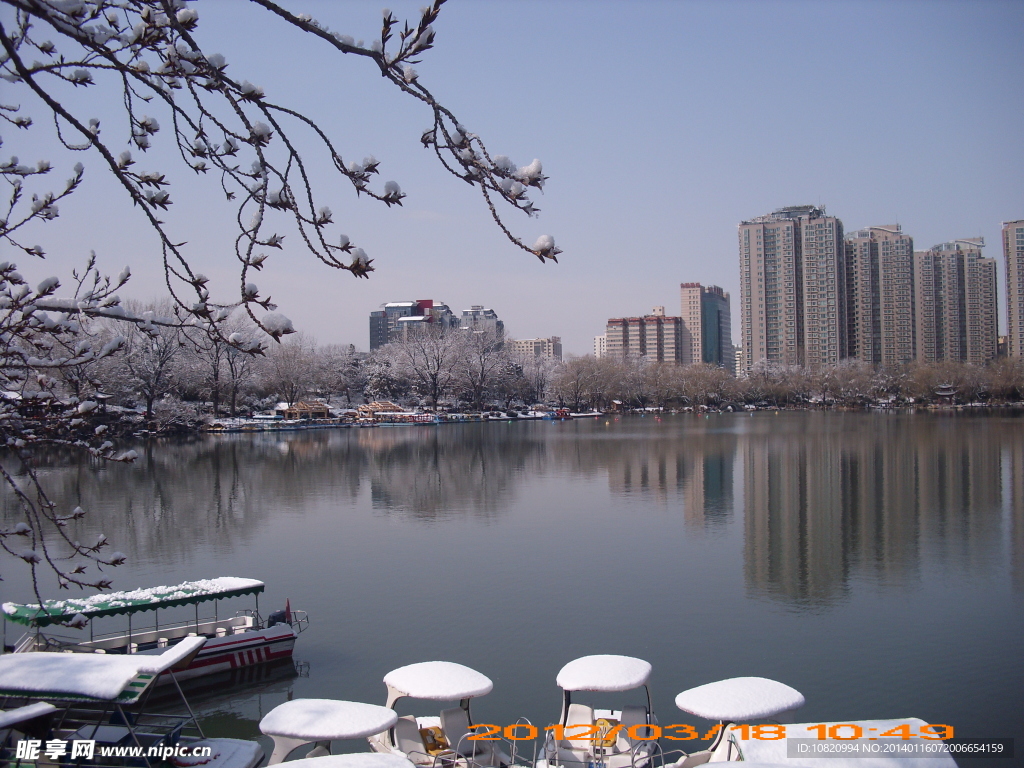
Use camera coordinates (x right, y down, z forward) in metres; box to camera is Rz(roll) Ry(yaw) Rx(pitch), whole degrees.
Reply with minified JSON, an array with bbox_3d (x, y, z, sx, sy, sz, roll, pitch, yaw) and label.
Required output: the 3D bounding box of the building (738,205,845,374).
[{"bbox_3d":[124.920,-34.870,476.000,42.570,82.700,20.000,0,0,25],"label":"building"}]

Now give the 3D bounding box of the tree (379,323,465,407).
[{"bbox_3d":[-17.650,-3.250,210.000,15.780,16.960,15.000,0,0,0],"label":"tree"}]

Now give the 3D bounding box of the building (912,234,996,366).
[{"bbox_3d":[243.770,-34.970,584.000,41.300,83.490,20.000,0,0,25],"label":"building"}]

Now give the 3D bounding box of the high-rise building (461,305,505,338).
[{"bbox_3d":[-19.370,-21.130,690.000,23.400,58.650,18.000,0,0,25],"label":"high-rise building"}]

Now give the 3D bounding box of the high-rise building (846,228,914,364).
[{"bbox_3d":[179.930,-35.150,536.000,42.480,83.650,20.000,0,0,25],"label":"high-rise building"}]

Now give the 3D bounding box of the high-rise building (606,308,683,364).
[{"bbox_3d":[85.170,-19.500,680.000,46.230,54.650,17.000,0,0,25],"label":"high-rise building"}]

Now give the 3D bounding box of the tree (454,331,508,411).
[{"bbox_3d":[-6.270,-2.690,212.000,11.150,15.930,11.000,0,0,0],"label":"tree"}]

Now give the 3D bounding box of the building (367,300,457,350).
[{"bbox_3d":[-59.410,-20.760,650.000,48.240,57.670,28.000,0,0,25],"label":"building"}]

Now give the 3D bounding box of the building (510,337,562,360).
[{"bbox_3d":[19.830,-14.960,900.000,42.200,48.600,17.000,0,0,25],"label":"building"}]

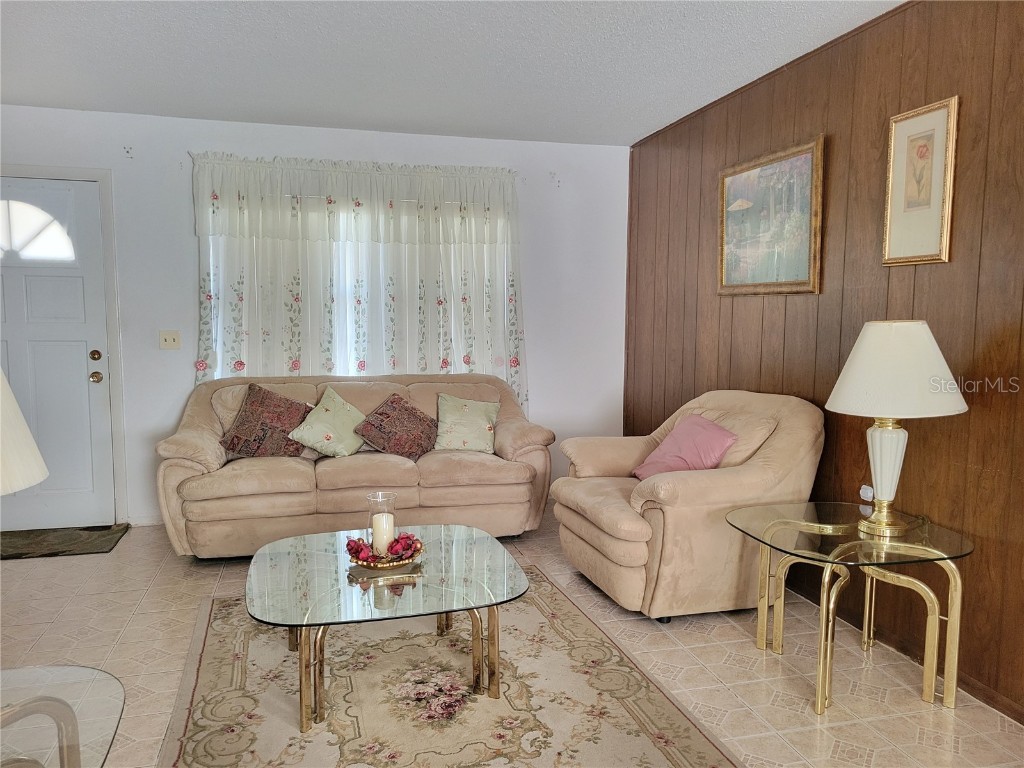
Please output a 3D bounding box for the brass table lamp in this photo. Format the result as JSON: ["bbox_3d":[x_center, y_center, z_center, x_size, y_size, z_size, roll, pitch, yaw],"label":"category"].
[{"bbox_3d":[1.319,0.145,2.689,0.450,0.730,0.450,-1,5,-15],"label":"brass table lamp"}]

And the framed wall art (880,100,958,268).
[{"bbox_3d":[1.484,-0.721,2.807,0.030,0.560,0.300,-1,5,-15],"label":"framed wall art"}]

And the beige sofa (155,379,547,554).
[{"bbox_3d":[-0.831,0.436,4.421,2.150,0.910,0.960,-1,5,-15],"label":"beige sofa"}]

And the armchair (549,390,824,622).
[{"bbox_3d":[0.740,0.512,3.688,0.950,0.910,1.080,-1,6,-19],"label":"armchair"}]

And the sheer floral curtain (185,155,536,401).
[{"bbox_3d":[-0.905,-0.533,4.851,2.060,1.710,0.110,-1,5,-15],"label":"sheer floral curtain"}]

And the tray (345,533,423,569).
[{"bbox_3d":[-0.452,0.593,2.776,0.275,0.105,0.275,-1,5,-15],"label":"tray"}]

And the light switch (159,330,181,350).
[{"bbox_3d":[-2.065,-0.261,4.645,0.117,0.113,0.014,-1,5,-15],"label":"light switch"}]

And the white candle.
[{"bbox_3d":[-0.464,0.554,2.785,0.076,0.150,0.076,-1,5,-15],"label":"white candle"}]

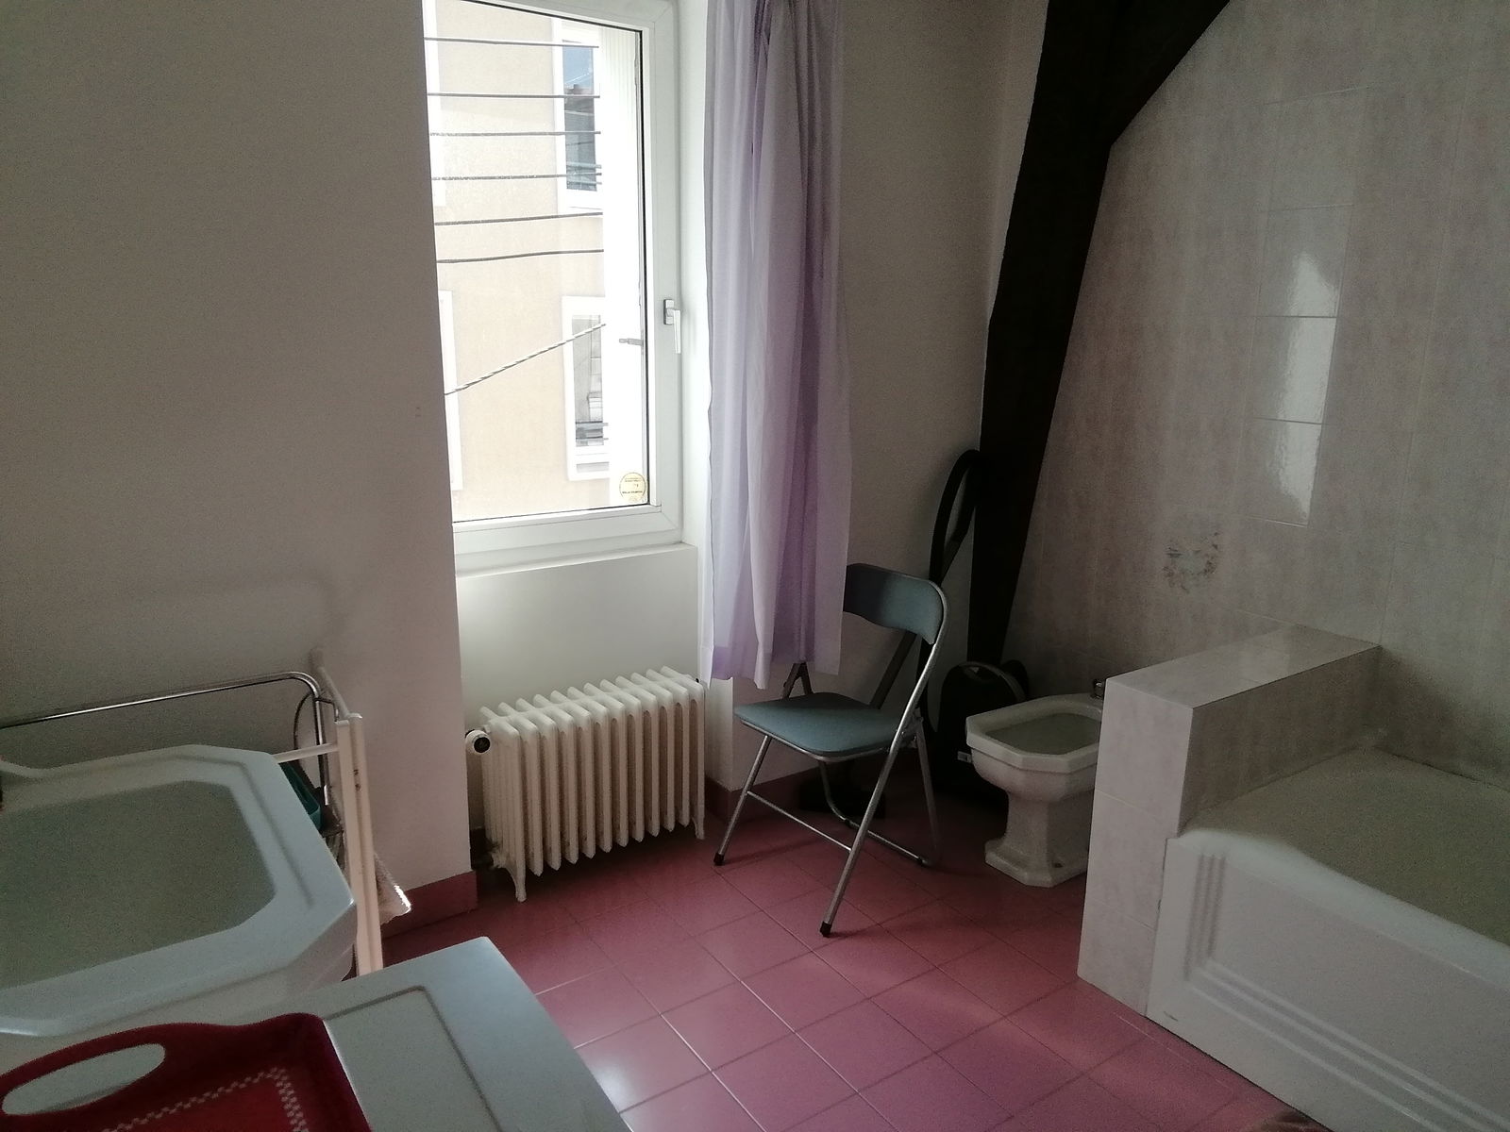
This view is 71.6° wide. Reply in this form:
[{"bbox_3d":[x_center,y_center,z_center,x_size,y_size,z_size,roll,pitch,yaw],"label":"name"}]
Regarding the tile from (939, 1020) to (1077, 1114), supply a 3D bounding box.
[{"bbox_3d":[0.497,0.981,2.057,0.198,0.010,0.198,-8,17,-34],"label":"tile"}]

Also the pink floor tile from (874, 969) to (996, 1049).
[{"bbox_3d":[0.384,0.939,2.216,0.198,0.010,0.198,-8,17,-34],"label":"pink floor tile"}]

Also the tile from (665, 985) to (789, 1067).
[{"bbox_3d":[-0.059,0.946,2.153,0.198,0.010,0.198,-8,17,-34],"label":"tile"}]

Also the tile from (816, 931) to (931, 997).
[{"bbox_3d":[0.270,0.897,2.375,0.198,0.010,0.198,-8,17,-34],"label":"tile"}]

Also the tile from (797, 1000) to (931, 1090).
[{"bbox_3d":[0.221,0.965,2.109,0.198,0.010,0.198,-9,17,-33],"label":"tile"}]

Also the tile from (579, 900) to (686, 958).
[{"bbox_3d":[-0.286,0.862,2.472,0.198,0.010,0.198,-8,17,-34],"label":"tile"}]

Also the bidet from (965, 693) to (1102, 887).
[{"bbox_3d":[0.828,0.596,2.814,0.580,0.386,0.325,-9,17,-33],"label":"bidet"}]

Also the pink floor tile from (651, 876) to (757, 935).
[{"bbox_3d":[-0.121,0.838,2.583,0.198,0.010,0.198,-8,17,-34],"label":"pink floor tile"}]

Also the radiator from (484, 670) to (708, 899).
[{"bbox_3d":[-0.414,0.555,2.772,0.570,0.455,0.205,-10,17,-37],"label":"radiator"}]

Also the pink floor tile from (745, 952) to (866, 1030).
[{"bbox_3d":[0.106,0.921,2.264,0.198,0.010,0.198,-8,17,-34],"label":"pink floor tile"}]

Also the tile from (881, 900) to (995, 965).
[{"bbox_3d":[0.439,0.875,2.488,0.198,0.010,0.198,-9,17,-33],"label":"tile"}]

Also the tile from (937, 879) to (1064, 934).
[{"bbox_3d":[0.600,0.850,2.597,0.198,0.010,0.198,-8,17,-34],"label":"tile"}]

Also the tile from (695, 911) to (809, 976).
[{"bbox_3d":[-0.008,0.880,2.424,0.198,0.010,0.198,-8,17,-34],"label":"tile"}]

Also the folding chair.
[{"bbox_3d":[0.206,0.418,2.656,0.460,0.790,0.440,-10,18,-38],"label":"folding chair"}]

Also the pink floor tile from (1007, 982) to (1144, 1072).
[{"bbox_3d":[0.664,0.957,2.168,0.198,0.010,0.198,-9,17,-33],"label":"pink floor tile"}]

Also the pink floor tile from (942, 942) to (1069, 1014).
[{"bbox_3d":[0.552,0.916,2.328,0.198,0.010,0.198,-9,17,-33],"label":"pink floor tile"}]

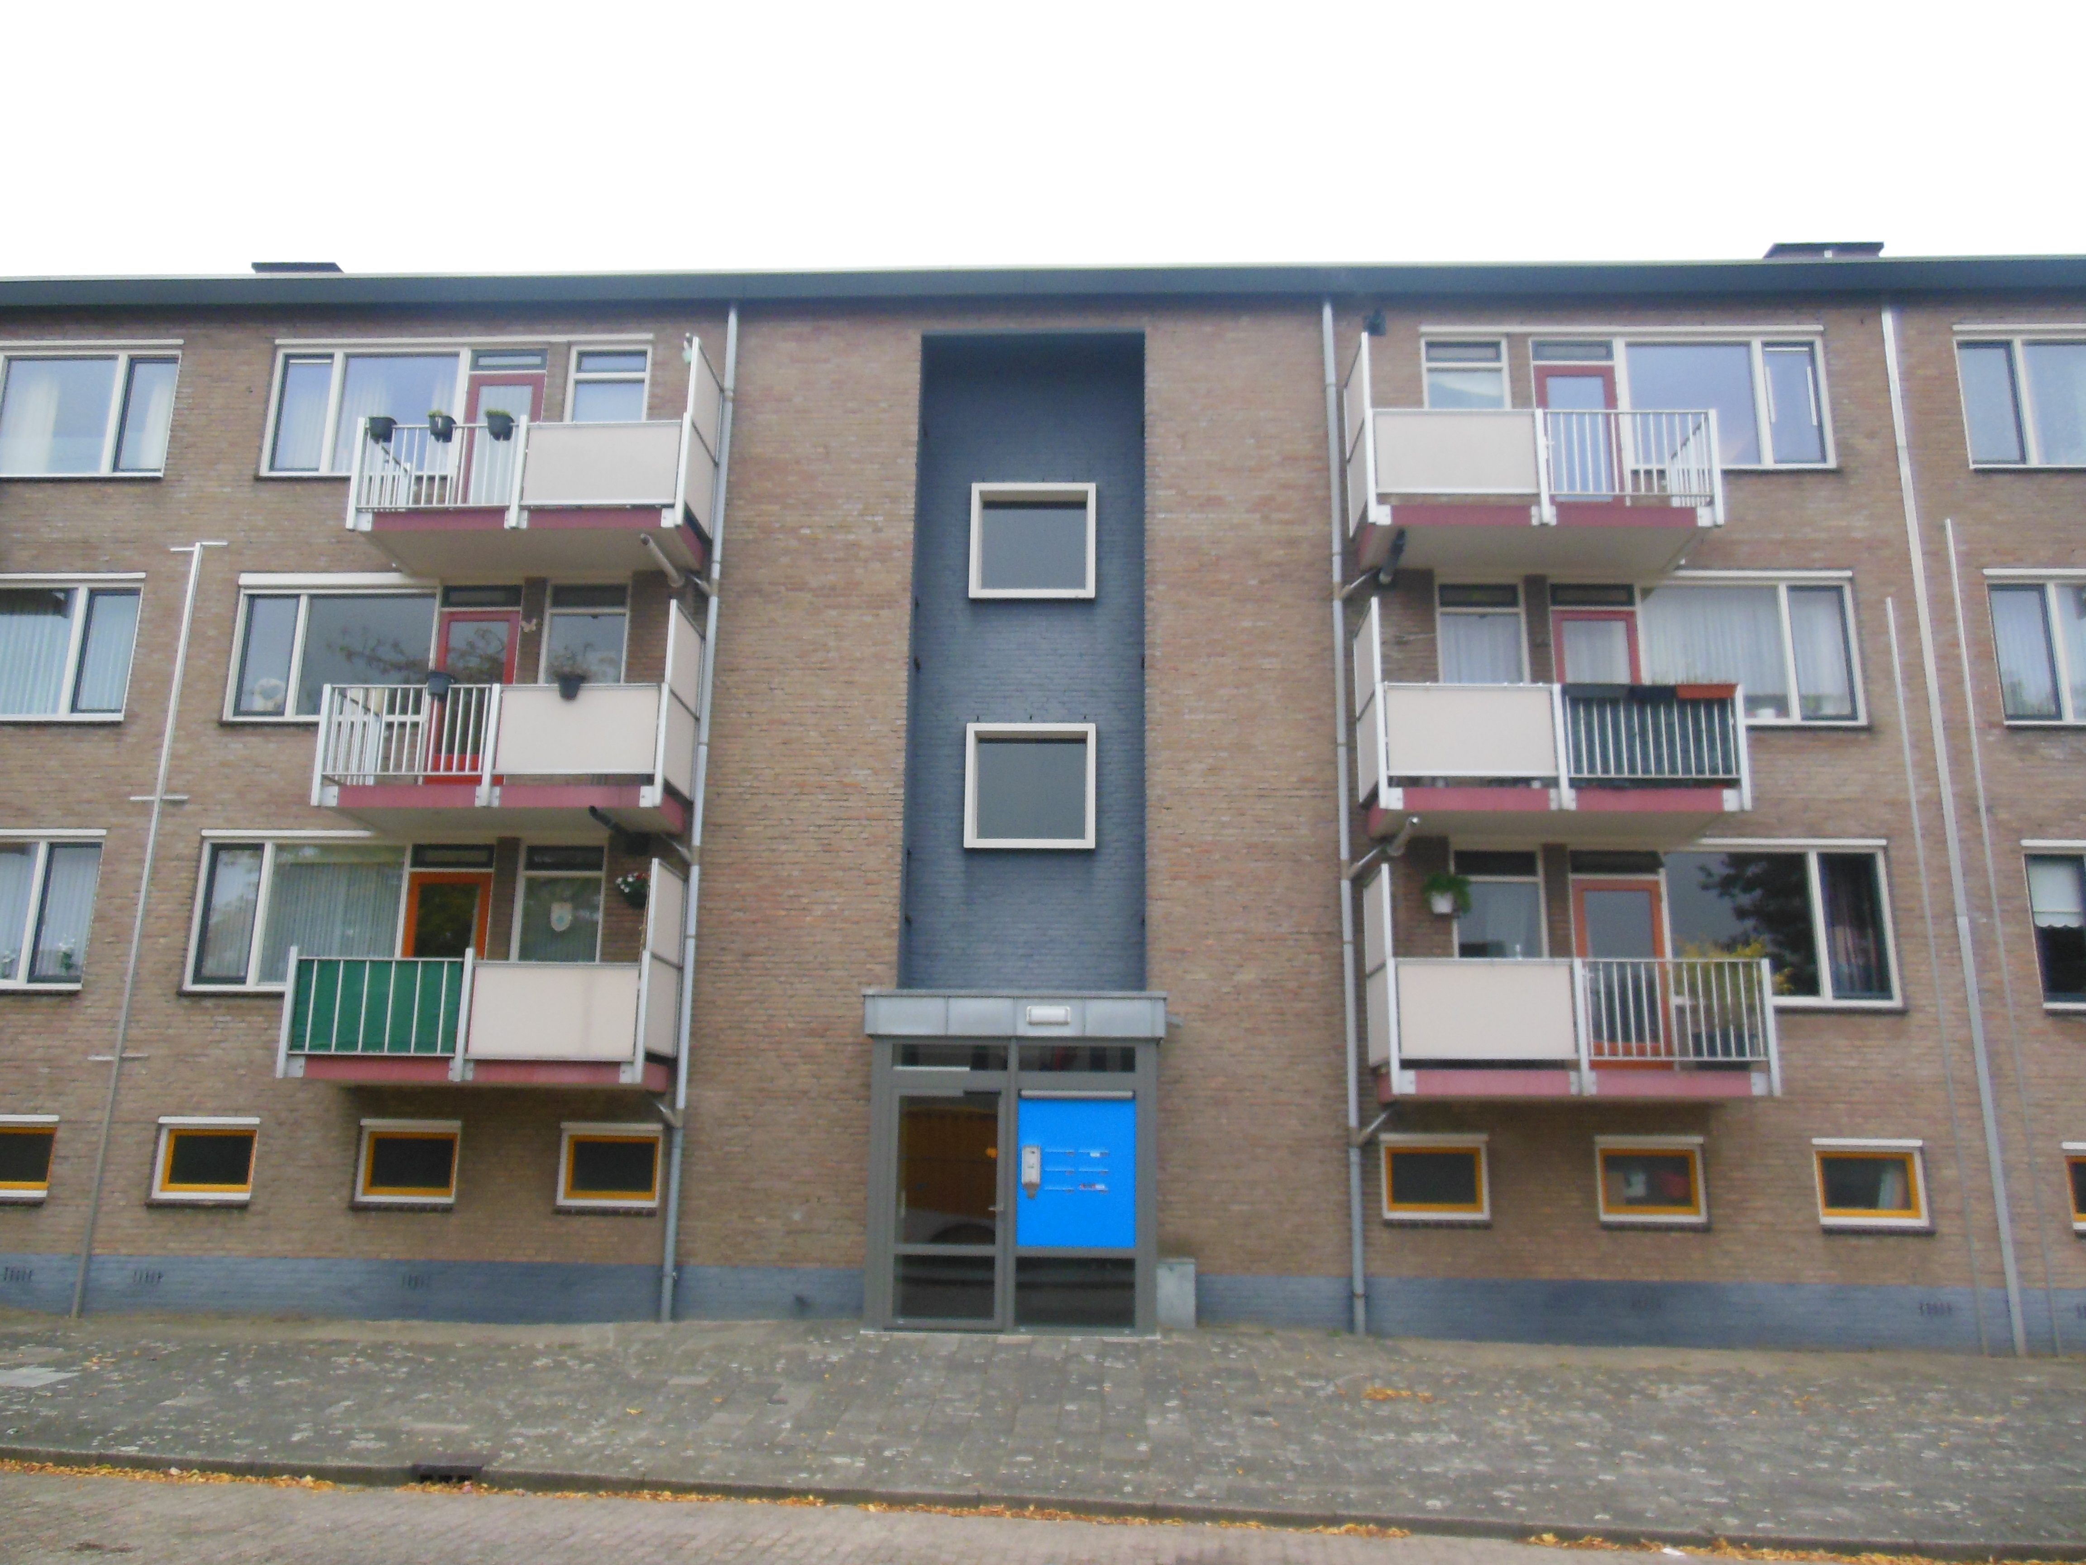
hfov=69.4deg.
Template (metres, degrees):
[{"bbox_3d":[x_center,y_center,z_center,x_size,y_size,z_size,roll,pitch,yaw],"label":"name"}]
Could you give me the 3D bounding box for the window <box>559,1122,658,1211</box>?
[{"bbox_3d":[-4.006,3.576,14.052,0.919,0.791,0.140,0,-13,2],"label":"window"}]

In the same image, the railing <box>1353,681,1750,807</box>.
[{"bbox_3d":[4.628,-0.208,13.960,3.235,1.172,1.079,1,-13,1],"label":"railing"}]

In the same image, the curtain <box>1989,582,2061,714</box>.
[{"bbox_3d":[9.720,-1.297,14.911,0.550,1.371,0.100,1,-13,1],"label":"curtain"}]

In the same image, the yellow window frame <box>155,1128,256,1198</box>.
[{"bbox_3d":[-7.859,3.580,14.213,0.909,0.608,0.100,0,-13,2],"label":"yellow window frame"}]

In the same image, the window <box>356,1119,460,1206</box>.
[{"bbox_3d":[-5.891,3.556,14.029,0.937,0.696,0.110,0,-13,2],"label":"window"}]

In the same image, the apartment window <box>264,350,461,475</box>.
[{"bbox_3d":[-7.118,-3.877,15.854,2.056,1.441,0.120,0,-13,2],"label":"apartment window"}]

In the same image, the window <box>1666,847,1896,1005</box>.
[{"bbox_3d":[6.880,1.356,14.070,2.042,1.484,0.120,0,-13,2],"label":"window"}]

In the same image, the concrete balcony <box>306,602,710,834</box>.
[{"bbox_3d":[-4.932,-0.616,14.223,3.198,1.953,1.079,1,-13,1],"label":"concrete balcony"}]

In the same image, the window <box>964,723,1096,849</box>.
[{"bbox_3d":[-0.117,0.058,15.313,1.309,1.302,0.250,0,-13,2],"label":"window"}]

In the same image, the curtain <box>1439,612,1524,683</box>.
[{"bbox_3d":[4.368,-1.235,14.970,0.830,0.929,0.100,0,-13,2],"label":"curtain"}]

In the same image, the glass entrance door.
[{"bbox_3d":[-0.859,3.820,13.523,0.980,2.022,0.080,0,-13,2],"label":"glass entrance door"}]

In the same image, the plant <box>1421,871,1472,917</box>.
[{"bbox_3d":[3.741,1.048,14.004,0.463,0.426,0.400,0,-13,2],"label":"plant"}]

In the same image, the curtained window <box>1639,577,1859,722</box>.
[{"bbox_3d":[6.898,-1.269,14.694,2.049,1.498,0.120,0,-13,2],"label":"curtained window"}]

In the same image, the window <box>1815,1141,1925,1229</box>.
[{"bbox_3d":[7.491,3.662,13.659,0.969,0.698,0.120,1,-13,1],"label":"window"}]

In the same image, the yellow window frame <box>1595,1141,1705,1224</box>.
[{"bbox_3d":[5.509,3.620,13.698,0.960,0.772,0.130,1,-13,1],"label":"yellow window frame"}]

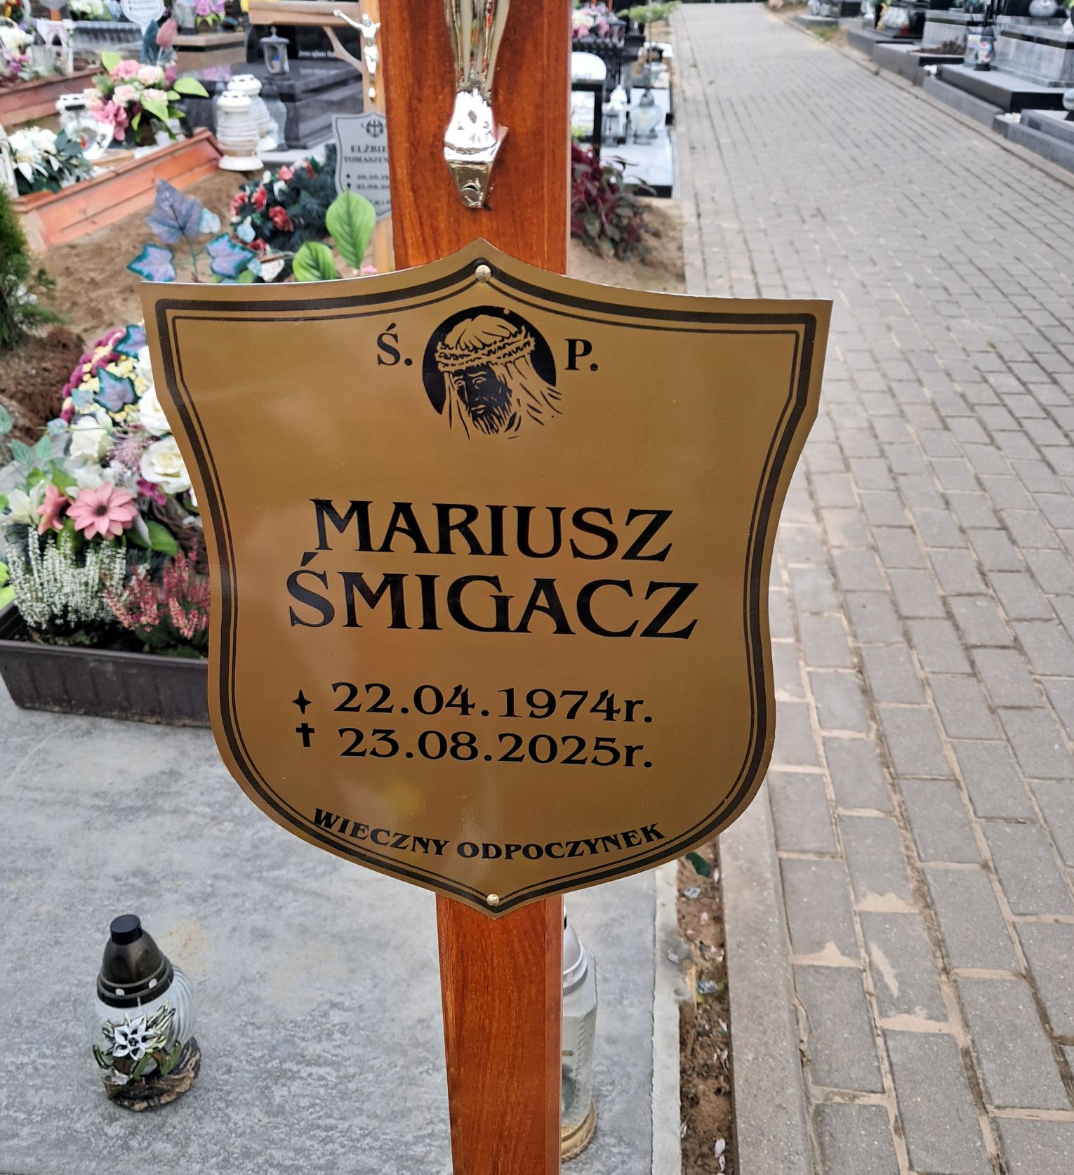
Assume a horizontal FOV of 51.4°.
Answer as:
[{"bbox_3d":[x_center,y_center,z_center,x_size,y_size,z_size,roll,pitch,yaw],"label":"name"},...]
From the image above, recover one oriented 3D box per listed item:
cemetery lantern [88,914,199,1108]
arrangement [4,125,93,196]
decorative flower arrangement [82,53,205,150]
[{"bbox_3d":[-0.461,0.473,1.287,0.120,0.240,0.120,-11,30,-18],"label":"cemetery lantern"},{"bbox_3d":[-2.268,-1.987,5.187,0.380,0.290,0.330,-12,31,-19],"label":"arrangement"},{"bbox_3d":[-2.174,-2.715,6.210,0.640,0.500,0.480,-9,30,-15],"label":"decorative flower arrangement"}]

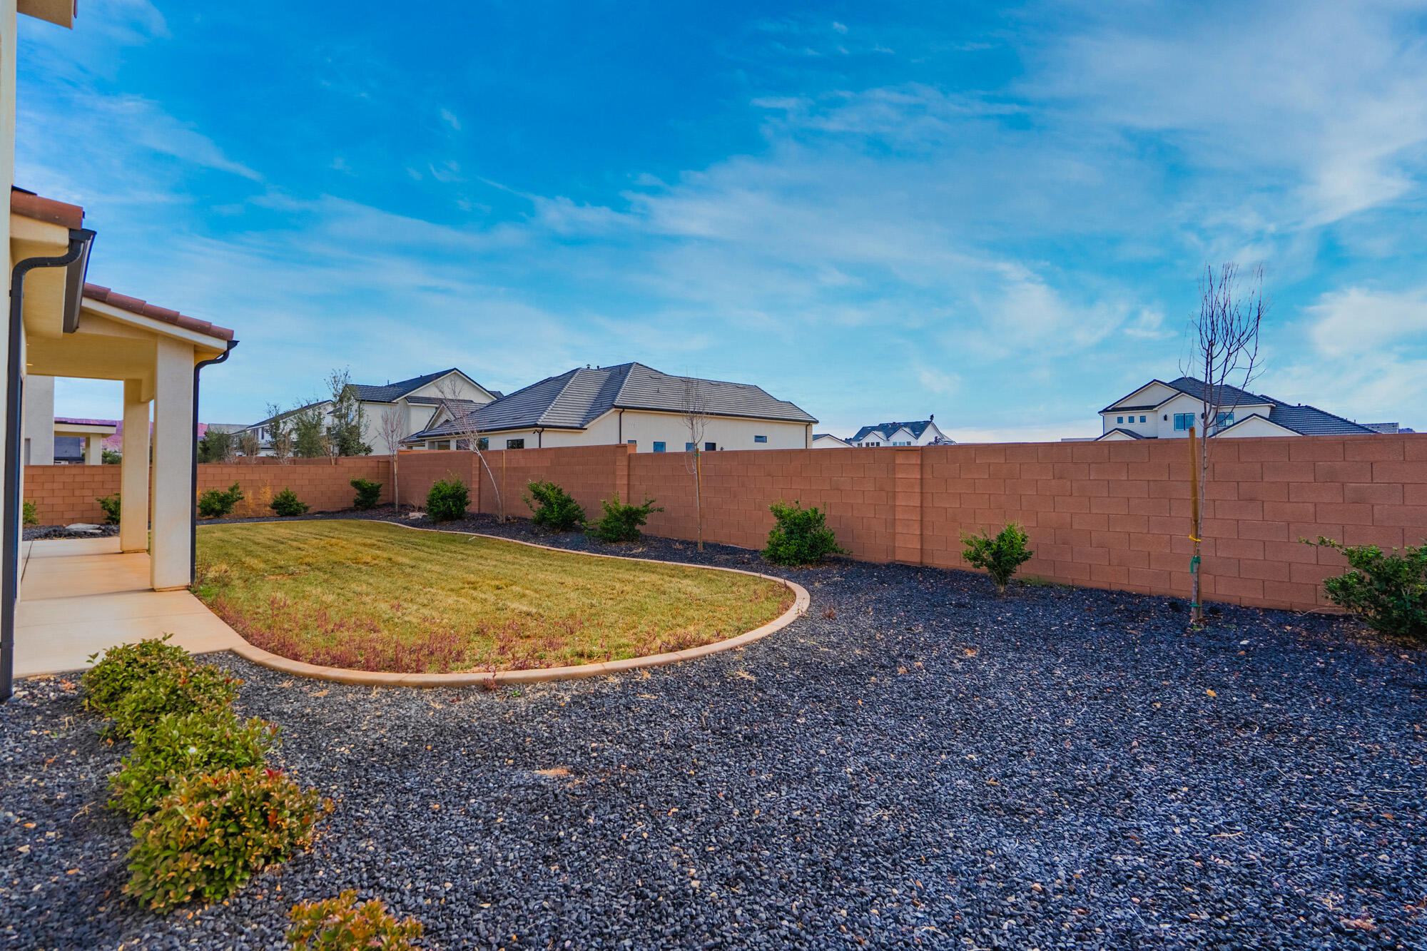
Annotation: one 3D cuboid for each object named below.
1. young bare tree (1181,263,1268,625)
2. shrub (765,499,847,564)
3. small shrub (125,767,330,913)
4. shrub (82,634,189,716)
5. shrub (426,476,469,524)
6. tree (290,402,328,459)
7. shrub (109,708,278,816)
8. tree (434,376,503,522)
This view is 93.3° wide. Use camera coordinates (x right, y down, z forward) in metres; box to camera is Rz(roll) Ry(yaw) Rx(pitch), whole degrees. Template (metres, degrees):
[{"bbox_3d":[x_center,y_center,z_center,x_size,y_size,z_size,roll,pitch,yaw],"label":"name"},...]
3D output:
[{"bbox_3d":[4.905,-0.322,6.480,0.720,3.443,0.720,0,1,37],"label":"young bare tree"},{"bbox_3d":[1.366,0.848,10.106,1.242,0.956,1.056,0,1,8],"label":"shrub"},{"bbox_3d":[-1.701,1.274,2.396,0.589,0.365,0.589,-1,1,-36],"label":"small shrub"},{"bbox_3d":[-3.500,1.210,4.120,0.530,0.440,0.530,0,1,-40],"label":"shrub"},{"bbox_3d":[-7.070,0.650,17.950,1.100,1.240,1.100,0,0,-22],"label":"shrub"},{"bbox_3d":[-20.400,-1.300,34.000,1.650,4.850,1.650,0,0,-31],"label":"tree"},{"bbox_3d":[-2.251,1.253,2.942,0.580,0.396,0.580,-1,1,-38],"label":"shrub"},{"bbox_3d":[-6.156,-0.673,16.950,1.600,3.647,1.350,0,1,-20],"label":"tree"}]

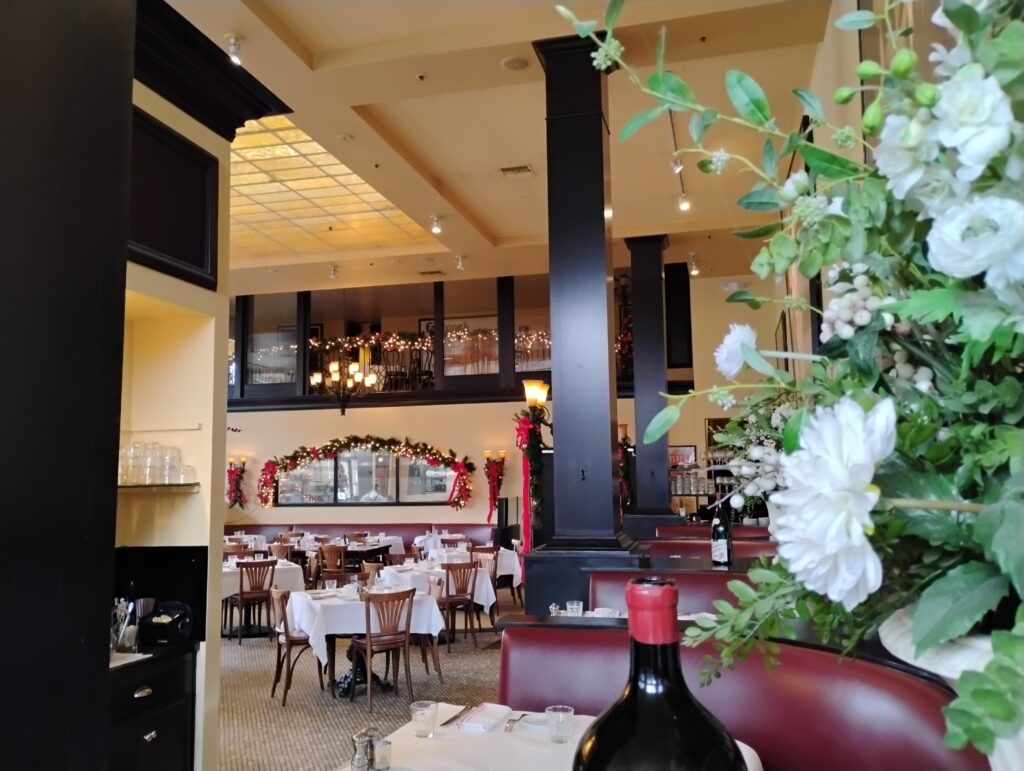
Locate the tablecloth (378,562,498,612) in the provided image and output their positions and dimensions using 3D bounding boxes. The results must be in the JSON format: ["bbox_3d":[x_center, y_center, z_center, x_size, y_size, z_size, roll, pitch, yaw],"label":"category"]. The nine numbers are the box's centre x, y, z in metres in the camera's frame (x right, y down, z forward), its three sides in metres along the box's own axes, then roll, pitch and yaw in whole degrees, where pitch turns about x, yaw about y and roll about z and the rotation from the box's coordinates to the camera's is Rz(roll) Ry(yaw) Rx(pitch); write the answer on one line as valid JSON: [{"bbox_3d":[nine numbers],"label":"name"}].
[{"bbox_3d":[-0.776,2.079,8.478,0.900,0.460,0.900,2,-7,-27],"label":"tablecloth"}]

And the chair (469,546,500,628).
[{"bbox_3d":[-0.392,2.481,10.461,0.430,0.880,0.490,1,-6,-16],"label":"chair"}]

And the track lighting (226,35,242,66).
[{"bbox_3d":[-2.083,-2.514,6.226,0.120,0.190,0.110,-7,-9,44],"label":"track lighting"}]

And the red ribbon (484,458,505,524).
[{"bbox_3d":[-0.268,1.670,13.450,0.290,1.080,0.220,-2,-6,14],"label":"red ribbon"}]

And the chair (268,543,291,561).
[{"bbox_3d":[-2.986,2.595,11.169,0.430,0.880,0.490,-3,-6,19],"label":"chair"}]

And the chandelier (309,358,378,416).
[{"bbox_3d":[-2.163,0.026,10.646,0.830,0.730,0.830,-1,-6,0],"label":"chandelier"}]

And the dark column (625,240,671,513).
[{"bbox_3d":[2.102,-0.152,12.603,0.600,4.110,0.600,-2,-6,14],"label":"dark column"}]

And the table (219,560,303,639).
[{"bbox_3d":[-3.043,2.505,9.732,0.950,0.760,0.950,3,-7,-31],"label":"table"}]

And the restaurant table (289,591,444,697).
[{"bbox_3d":[-1.327,2.215,7.241,0.960,0.760,0.970,3,-7,-31],"label":"restaurant table"}]

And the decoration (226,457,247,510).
[{"bbox_3d":[-4.828,1.741,14.590,0.290,0.900,0.220,-2,-6,14],"label":"decoration"}]

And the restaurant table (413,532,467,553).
[{"bbox_3d":[-1.081,2.712,12.738,0.740,0.760,0.740,-2,-6,14],"label":"restaurant table"}]

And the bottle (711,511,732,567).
[{"bbox_3d":[1.429,0.980,5.686,0.135,0.500,0.135,-5,-8,37],"label":"bottle"}]

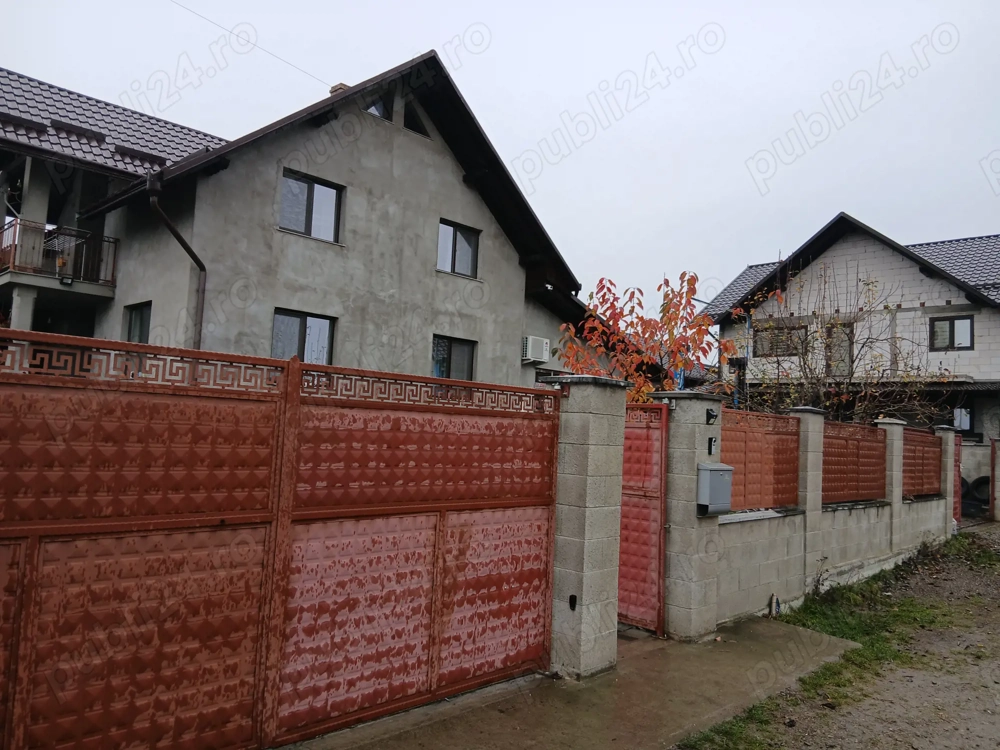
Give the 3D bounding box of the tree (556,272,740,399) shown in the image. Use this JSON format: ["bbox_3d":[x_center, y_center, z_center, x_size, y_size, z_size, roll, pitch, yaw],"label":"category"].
[{"bbox_3d":[1.560,0.570,8.200,1.900,3.400,1.800,2,-5,11],"label":"tree"}]

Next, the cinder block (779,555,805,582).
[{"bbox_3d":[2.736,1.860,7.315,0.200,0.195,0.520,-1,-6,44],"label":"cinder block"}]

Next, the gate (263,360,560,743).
[{"bbox_3d":[-0.343,0.894,4.158,0.060,1.750,1.970,-1,-6,44],"label":"gate"}]

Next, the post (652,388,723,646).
[{"bbox_3d":[1.471,1.094,5.969,0.420,1.870,0.420,-1,-6,44],"label":"post"}]

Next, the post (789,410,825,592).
[{"bbox_3d":[3.110,1.223,7.661,0.265,1.790,0.450,-1,-6,43],"label":"post"}]

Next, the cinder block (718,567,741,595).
[{"bbox_3d":[1.851,1.747,6.392,0.200,0.195,0.392,-1,-6,44],"label":"cinder block"}]

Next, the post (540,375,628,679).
[{"bbox_3d":[0.530,0.959,4.978,0.420,1.880,0.420,-1,-6,44],"label":"post"}]

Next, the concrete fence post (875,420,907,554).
[{"bbox_3d":[5.021,1.422,9.694,0.265,1.680,0.450,-1,-6,43],"label":"concrete fence post"}]

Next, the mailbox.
[{"bbox_3d":[1.656,0.890,5.780,0.115,0.400,0.370,-1,-6,43],"label":"mailbox"}]

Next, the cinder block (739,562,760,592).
[{"bbox_3d":[2.101,1.767,6.606,0.200,0.198,0.405,-1,-6,43],"label":"cinder block"}]

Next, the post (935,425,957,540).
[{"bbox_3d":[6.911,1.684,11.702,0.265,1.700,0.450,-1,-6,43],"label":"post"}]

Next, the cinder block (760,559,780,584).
[{"bbox_3d":[2.403,1.818,6.968,0.200,0.195,0.395,-1,-6,44],"label":"cinder block"}]

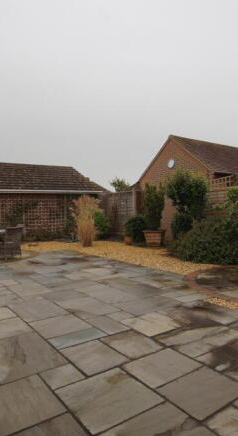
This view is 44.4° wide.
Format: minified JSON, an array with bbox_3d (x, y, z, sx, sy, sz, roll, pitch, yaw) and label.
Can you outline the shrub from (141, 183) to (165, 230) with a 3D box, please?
[{"bbox_3d":[1.255,-0.382,10.600,0.860,1.650,0.860,-1,1,0],"label":"shrub"}]

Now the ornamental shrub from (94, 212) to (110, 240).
[{"bbox_3d":[-0.791,0.306,12.800,0.800,1.260,0.750,-2,2,-36],"label":"ornamental shrub"}]

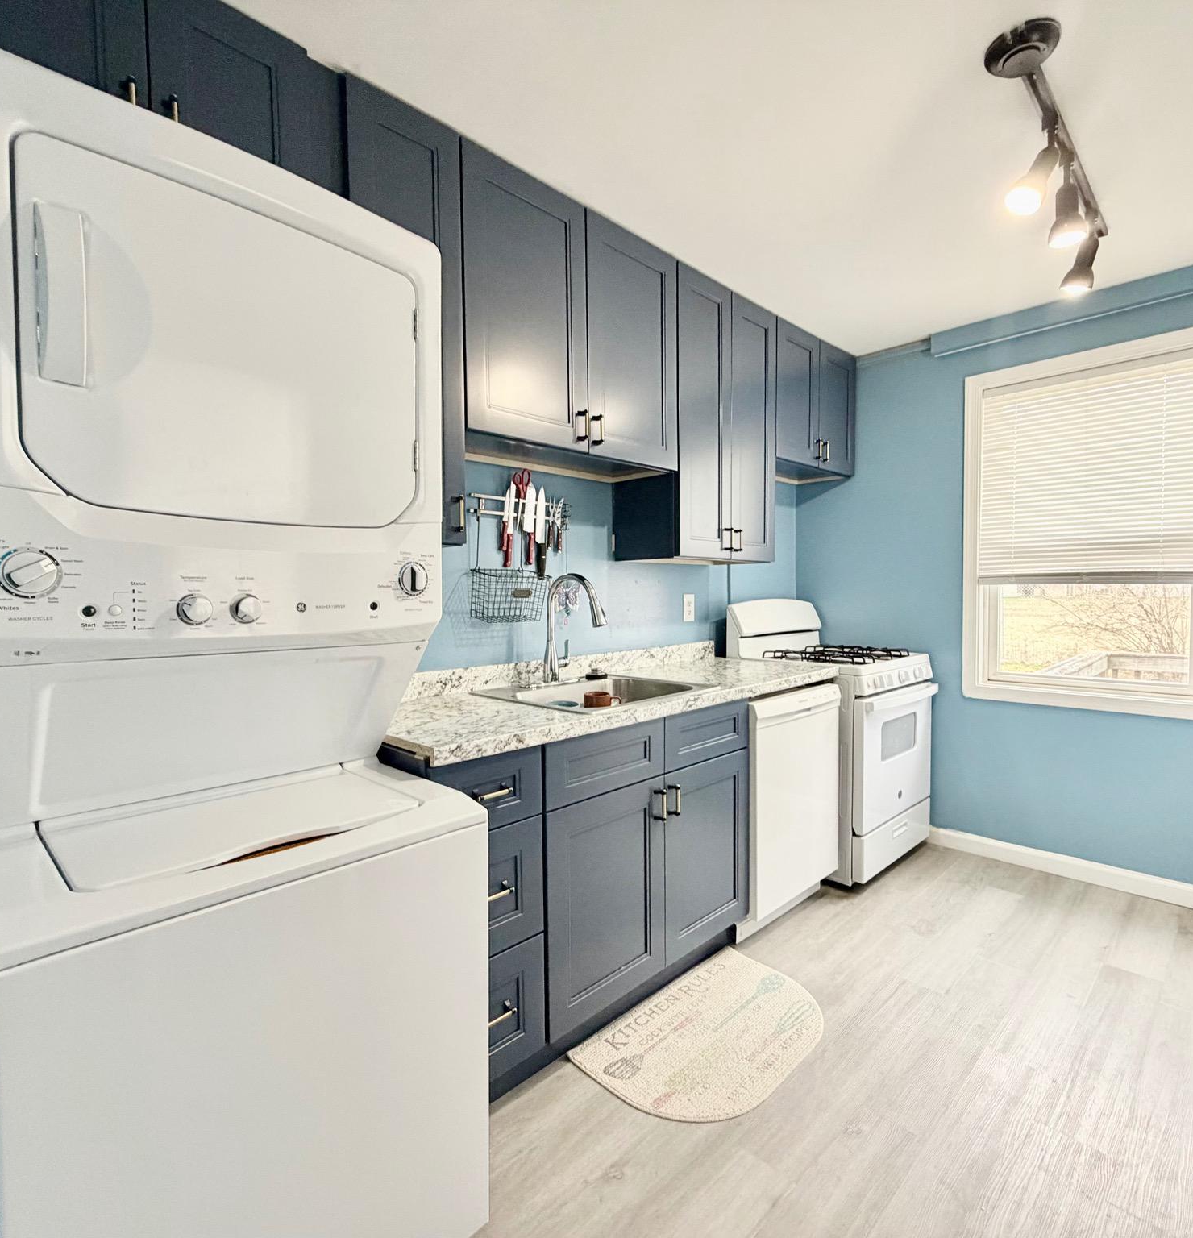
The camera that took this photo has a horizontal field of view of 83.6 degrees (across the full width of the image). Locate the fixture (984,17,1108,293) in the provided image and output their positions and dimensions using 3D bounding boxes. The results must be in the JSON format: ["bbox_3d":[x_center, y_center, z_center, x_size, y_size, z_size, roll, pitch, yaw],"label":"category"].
[{"bbox_3d":[1.282,-1.171,1.824,1.110,0.255,0.170,-3,3,-45],"label":"fixture"}]

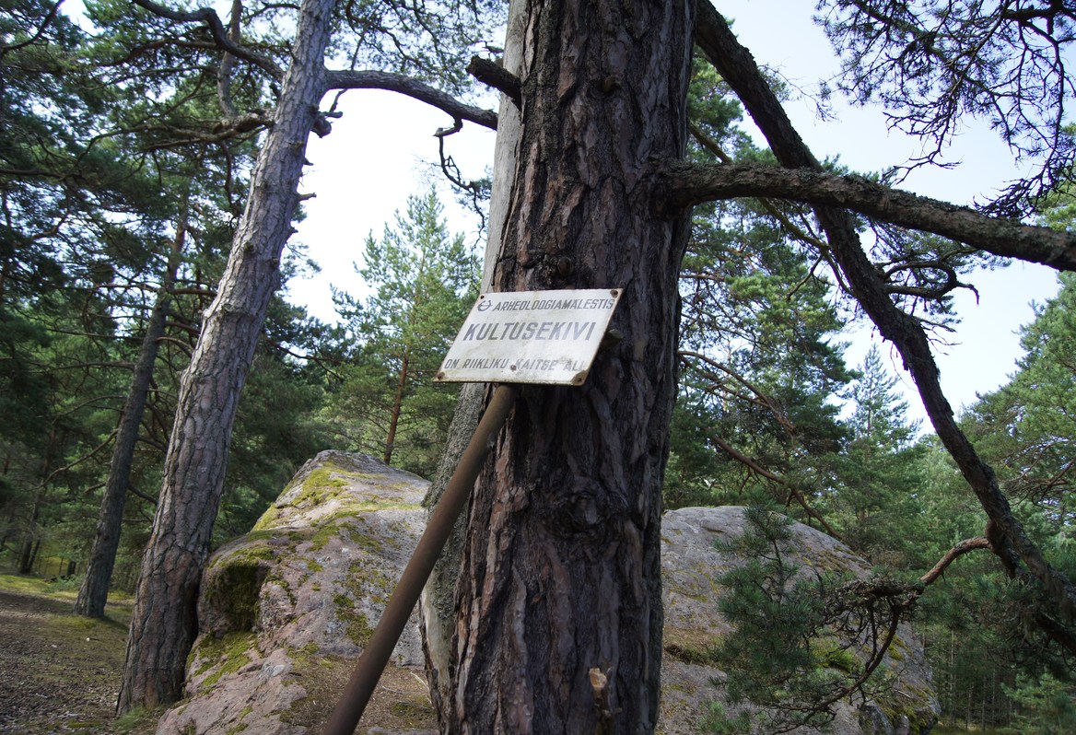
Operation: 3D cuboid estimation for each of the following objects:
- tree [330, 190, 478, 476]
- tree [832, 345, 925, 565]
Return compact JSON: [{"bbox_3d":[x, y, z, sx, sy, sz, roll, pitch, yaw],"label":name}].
[{"bbox_3d":[-2.549,0.437,16.105,3.100,8.340,3.100,7,-10,-9],"label":"tree"},{"bbox_3d":[9.893,3.822,24.885,3.300,9.160,3.300,2,-10,22],"label":"tree"}]

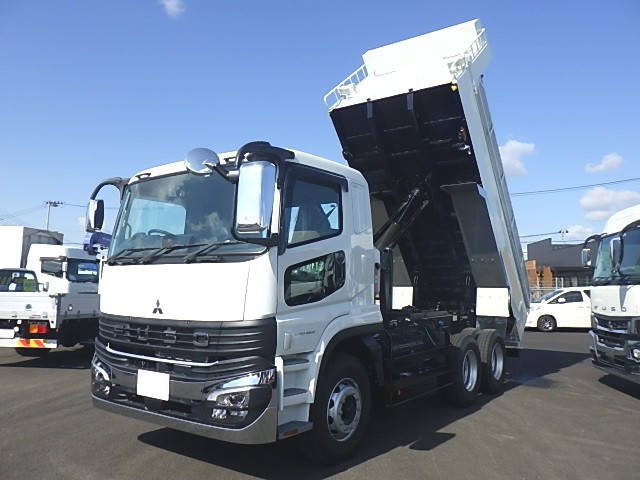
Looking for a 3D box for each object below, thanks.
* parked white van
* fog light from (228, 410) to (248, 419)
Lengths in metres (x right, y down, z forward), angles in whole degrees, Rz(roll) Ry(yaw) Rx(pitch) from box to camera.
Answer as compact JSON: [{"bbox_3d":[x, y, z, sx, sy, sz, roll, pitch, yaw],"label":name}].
[{"bbox_3d":[11.105,3.043,22.778,4.880,1.880,1.840,1,-5,0],"label":"parked white van"},{"bbox_3d":[-0.670,1.434,4.254,0.170,0.055,0.070,-2,-6,28],"label":"fog light"}]

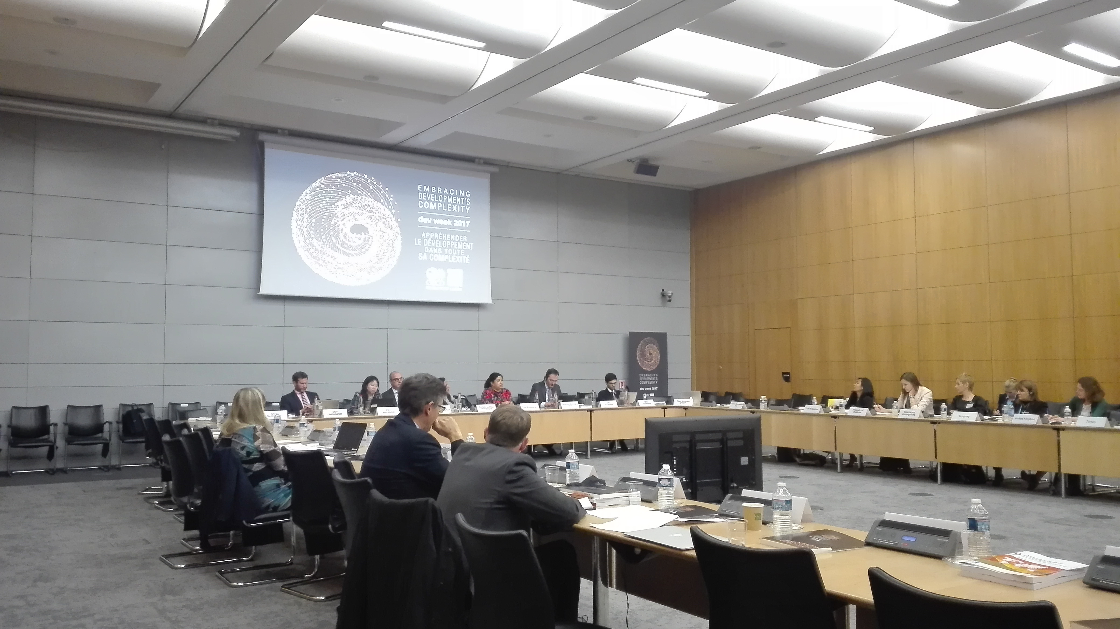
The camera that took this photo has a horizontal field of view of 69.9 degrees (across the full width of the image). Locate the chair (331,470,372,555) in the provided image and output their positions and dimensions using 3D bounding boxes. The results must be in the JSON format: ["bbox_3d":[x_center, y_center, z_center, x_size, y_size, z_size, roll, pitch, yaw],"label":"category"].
[{"bbox_3d":[-0.790,1.194,4.000,0.580,0.860,0.520,3,-5,-42],"label":"chair"}]

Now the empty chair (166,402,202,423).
[{"bbox_3d":[-5.122,1.630,10.950,0.560,0.840,0.570,2,-4,-31],"label":"empty chair"}]

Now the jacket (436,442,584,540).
[{"bbox_3d":[-0.200,0.807,3.080,0.520,0.600,0.460,-4,-5,45],"label":"jacket"}]

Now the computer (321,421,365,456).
[{"bbox_3d":[-1.535,0.848,5.488,0.310,0.210,0.292,-3,-5,44],"label":"computer"}]

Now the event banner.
[{"bbox_3d":[1.565,1.256,14.200,0.860,1.900,0.150,2,-4,-32],"label":"event banner"}]

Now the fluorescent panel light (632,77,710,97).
[{"bbox_3d":[1.399,-2.870,10.130,1.200,0.070,0.170,2,-4,-31],"label":"fluorescent panel light"}]

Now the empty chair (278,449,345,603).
[{"bbox_3d":[-1.349,1.228,4.888,0.440,0.850,0.560,-3,-5,42],"label":"empty chair"}]

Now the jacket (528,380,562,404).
[{"bbox_3d":[-0.201,1.297,11.900,0.480,0.590,0.360,2,-4,-29],"label":"jacket"}]

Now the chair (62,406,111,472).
[{"bbox_3d":[-5.970,1.560,10.140,0.540,0.810,0.540,2,-4,-30],"label":"chair"}]

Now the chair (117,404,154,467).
[{"bbox_3d":[-5.485,1.579,10.455,0.540,0.810,0.540,2,-4,-30],"label":"chair"}]

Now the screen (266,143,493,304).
[{"bbox_3d":[-2.702,-1.325,12.379,3.640,2.200,0.100,2,-4,-31],"label":"screen"}]

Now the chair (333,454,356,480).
[{"bbox_3d":[-0.940,1.198,4.400,0.560,0.850,0.450,2,-4,-32],"label":"chair"}]

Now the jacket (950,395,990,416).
[{"bbox_3d":[4.797,1.197,9.400,0.360,0.560,0.470,3,-5,-44],"label":"jacket"}]

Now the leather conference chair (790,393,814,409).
[{"bbox_3d":[3.770,1.719,12.900,0.540,0.820,0.520,2,-4,-36],"label":"leather conference chair"}]

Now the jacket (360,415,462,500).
[{"bbox_3d":[-0.665,0.781,3.700,0.420,0.640,0.470,2,-4,-34],"label":"jacket"}]

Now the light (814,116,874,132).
[{"bbox_3d":[4.147,-2.782,11.688,1.200,0.070,0.170,2,-4,-31],"label":"light"}]

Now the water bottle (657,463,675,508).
[{"bbox_3d":[0.459,0.736,3.467,0.067,0.192,0.067,0,-3,0],"label":"water bottle"}]

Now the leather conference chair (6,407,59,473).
[{"bbox_3d":[-6.692,1.585,10.150,0.560,0.840,0.570,2,-4,-31],"label":"leather conference chair"}]

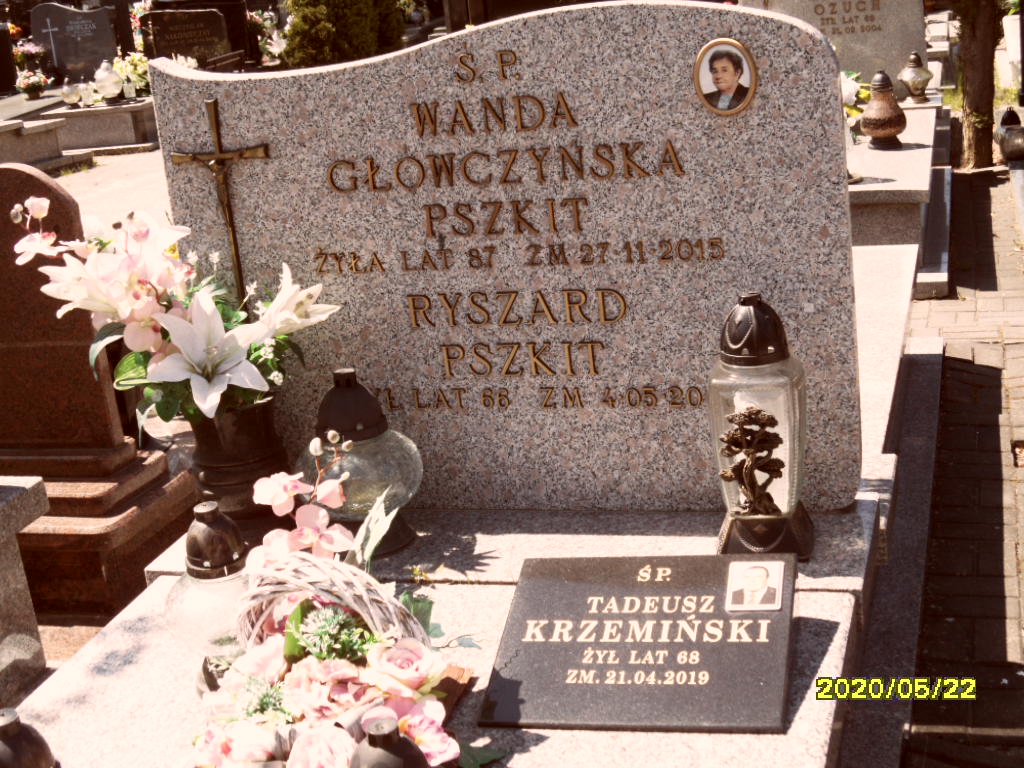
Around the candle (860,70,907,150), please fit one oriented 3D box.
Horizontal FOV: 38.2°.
[{"bbox_3d":[1.091,-0.810,4.344,0.136,0.218,0.136,-1,21,18],"label":"candle"}]

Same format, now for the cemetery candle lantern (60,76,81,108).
[{"bbox_3d":[-2.852,-1.880,9.508,0.125,0.180,0.125,-1,21,18],"label":"cemetery candle lantern"}]

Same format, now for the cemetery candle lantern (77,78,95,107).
[{"bbox_3d":[-2.723,-1.858,9.411,0.104,0.172,0.104,-1,21,18],"label":"cemetery candle lantern"}]

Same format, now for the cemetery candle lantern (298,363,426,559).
[{"bbox_3d":[-0.267,0.126,2.554,0.213,0.301,0.213,-1,21,18],"label":"cemetery candle lantern"}]

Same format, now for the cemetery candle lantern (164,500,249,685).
[{"bbox_3d":[-0.404,0.308,2.103,0.180,0.296,0.180,-1,21,18],"label":"cemetery candle lantern"}]

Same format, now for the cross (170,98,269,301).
[{"bbox_3d":[-0.497,-0.295,2.571,0.190,0.392,0.030,-1,21,18],"label":"cross"}]

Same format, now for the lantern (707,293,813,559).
[{"bbox_3d":[0.389,0.055,2.337,0.144,0.420,0.144,-1,21,18],"label":"lantern"}]

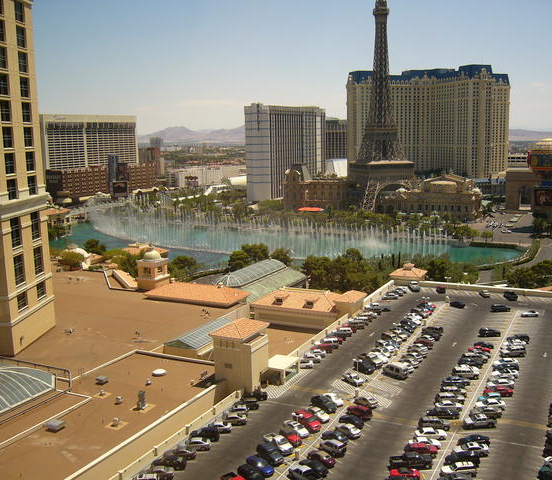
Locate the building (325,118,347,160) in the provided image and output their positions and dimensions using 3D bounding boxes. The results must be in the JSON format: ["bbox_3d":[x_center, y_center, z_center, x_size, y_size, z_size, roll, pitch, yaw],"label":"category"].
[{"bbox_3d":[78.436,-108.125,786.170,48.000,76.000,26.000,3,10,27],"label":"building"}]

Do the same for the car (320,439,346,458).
[{"bbox_3d":[8.196,29.634,92.068,1.750,1.590,4.010,-7,11,-37],"label":"car"}]

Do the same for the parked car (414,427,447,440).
[{"bbox_3d":[23.109,28.797,96.376,4.700,1.440,1.830,0,9,4],"label":"parked car"}]

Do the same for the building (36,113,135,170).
[{"bbox_3d":[-221.326,-104.445,770.090,22.000,85.000,140.650,5,11,33],"label":"building"}]

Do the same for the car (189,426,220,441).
[{"bbox_3d":[-10.666,29.100,97.184,4.560,1.770,1.900,0,9,4],"label":"car"}]

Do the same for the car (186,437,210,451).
[{"bbox_3d":[-11.822,30.079,95.166,4.655,1.416,1.783,-1,9,1],"label":"car"}]

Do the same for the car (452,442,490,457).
[{"bbox_3d":[27.436,29.495,91.170,4.780,1.470,1.830,-1,9,3],"label":"car"}]

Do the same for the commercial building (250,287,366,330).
[{"bbox_3d":[9.211,16.669,171.383,22.700,7.400,23.000,3,10,27],"label":"commercial building"}]

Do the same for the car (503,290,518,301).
[{"bbox_3d":[64.626,15.433,177.722,1.938,1.785,4.845,-1,9,-1],"label":"car"}]

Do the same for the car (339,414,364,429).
[{"bbox_3d":[11.912,28.583,101.968,1.693,1.364,4.326,-8,11,-35],"label":"car"}]

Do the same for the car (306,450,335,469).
[{"bbox_3d":[6.397,30.492,90.350,1.684,1.416,4.306,-8,11,-35],"label":"car"}]

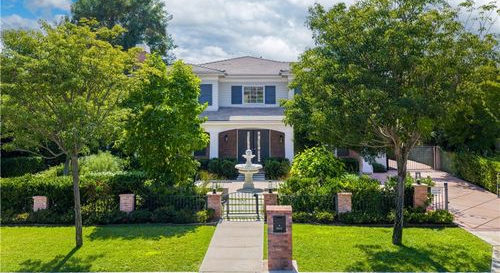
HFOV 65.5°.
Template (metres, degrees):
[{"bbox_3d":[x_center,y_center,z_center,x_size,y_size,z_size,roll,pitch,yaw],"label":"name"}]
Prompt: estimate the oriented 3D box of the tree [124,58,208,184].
[{"bbox_3d":[-3.409,-0.186,16.062,3.300,6.064,3.300,0,6,0],"label":"tree"}]

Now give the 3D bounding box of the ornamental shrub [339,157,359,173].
[{"bbox_3d":[5.618,1.719,22.283,1.300,1.030,1.000,0,6,0],"label":"ornamental shrub"}]

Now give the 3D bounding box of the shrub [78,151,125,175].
[{"bbox_3d":[-6.150,1.450,16.200,2.000,1.650,1.800,0,1,2],"label":"shrub"}]

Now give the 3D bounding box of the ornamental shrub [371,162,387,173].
[{"bbox_3d":[7.470,1.820,22.500,0.900,0.640,0.850,0,1,2],"label":"ornamental shrub"}]

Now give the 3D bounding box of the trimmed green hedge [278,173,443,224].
[{"bbox_3d":[3.600,1.960,12.900,5.400,1.360,1.900,0,1,2],"label":"trimmed green hedge"}]

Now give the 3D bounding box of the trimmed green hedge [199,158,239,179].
[{"bbox_3d":[-1.660,1.650,19.900,2.150,1.050,1.100,0,1,2],"label":"trimmed green hedge"}]

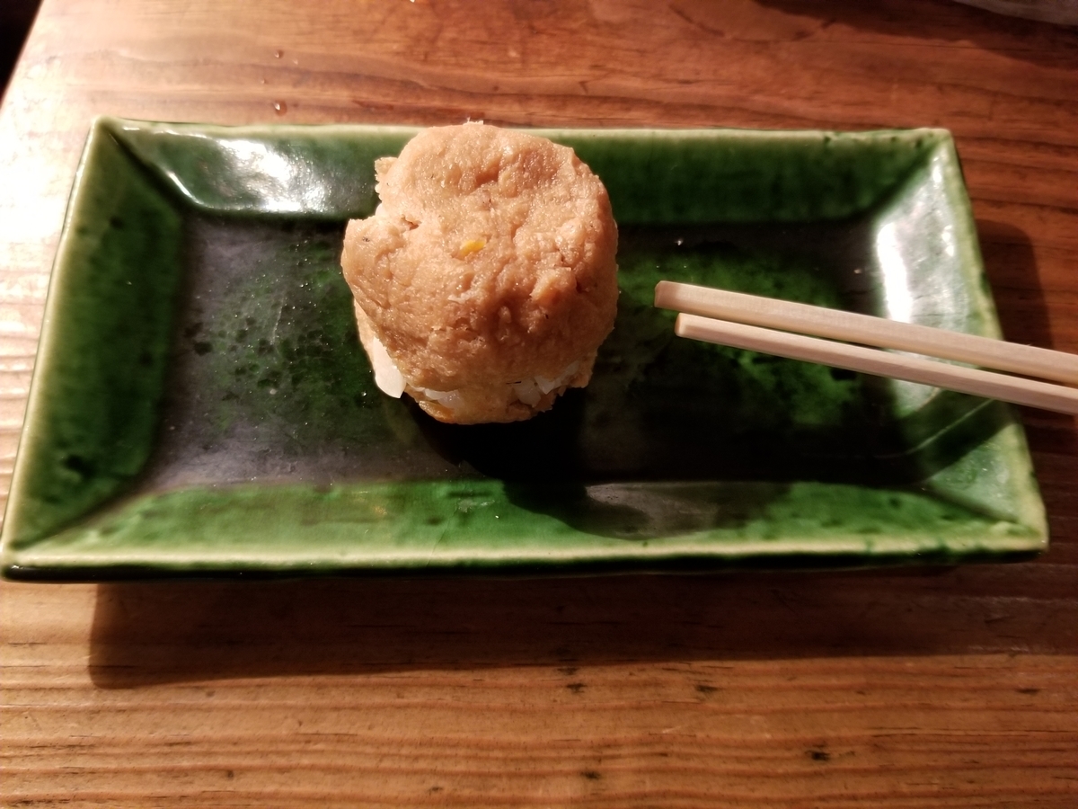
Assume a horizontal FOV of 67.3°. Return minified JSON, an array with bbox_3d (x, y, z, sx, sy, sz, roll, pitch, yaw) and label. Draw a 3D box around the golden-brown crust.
[{"bbox_3d":[-0.013,-0.030,0.187,0.062,0.046,0.067,-1,69,-4],"label":"golden-brown crust"}]

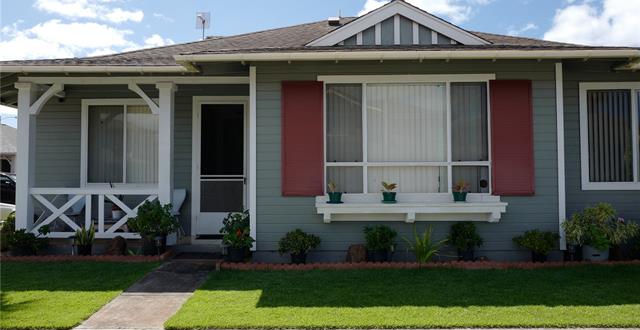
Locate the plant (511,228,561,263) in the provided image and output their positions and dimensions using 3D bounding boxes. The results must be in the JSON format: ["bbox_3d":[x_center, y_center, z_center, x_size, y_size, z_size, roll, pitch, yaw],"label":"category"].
[{"bbox_3d":[2.567,0.967,5.900,0.569,0.427,0.500,0,-2,1],"label":"plant"}]

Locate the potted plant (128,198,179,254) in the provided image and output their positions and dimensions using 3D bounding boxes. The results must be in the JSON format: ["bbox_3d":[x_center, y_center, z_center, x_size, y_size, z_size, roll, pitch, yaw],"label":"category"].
[{"bbox_3d":[-2.502,0.919,7.431,0.761,0.811,0.715,0,-2,0],"label":"potted plant"}]

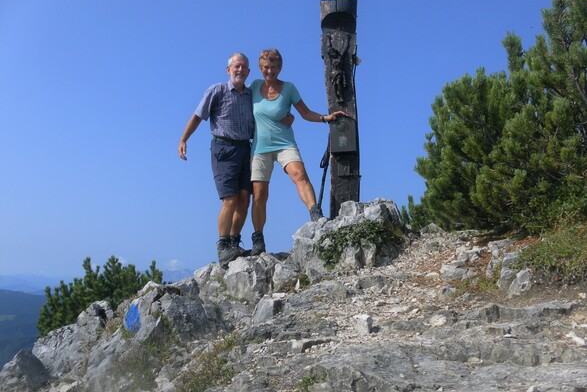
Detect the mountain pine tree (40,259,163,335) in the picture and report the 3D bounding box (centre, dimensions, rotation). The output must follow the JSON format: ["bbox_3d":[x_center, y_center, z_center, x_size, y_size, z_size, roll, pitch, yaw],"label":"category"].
[{"bbox_3d":[-1.988,1.088,6.113,1.319,0.904,1.200,0,-7,0],"label":"mountain pine tree"}]

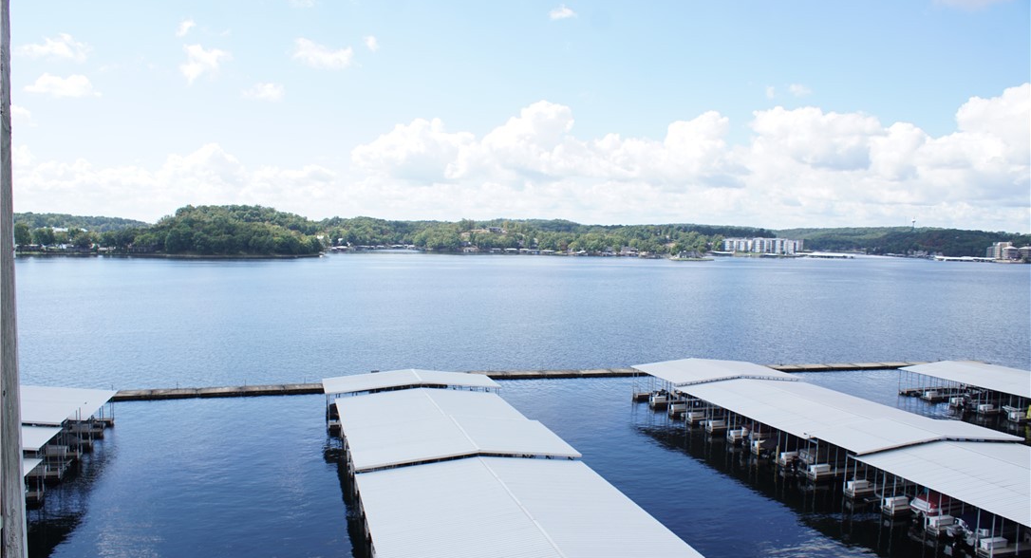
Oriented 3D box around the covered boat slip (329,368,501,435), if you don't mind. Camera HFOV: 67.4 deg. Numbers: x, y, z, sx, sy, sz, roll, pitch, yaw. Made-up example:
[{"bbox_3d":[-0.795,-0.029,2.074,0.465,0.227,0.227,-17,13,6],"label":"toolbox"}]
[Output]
[{"bbox_3d":[-13.210,15.020,98.020,21.410,5.700,8.470,0,3,-16],"label":"covered boat slip"}]

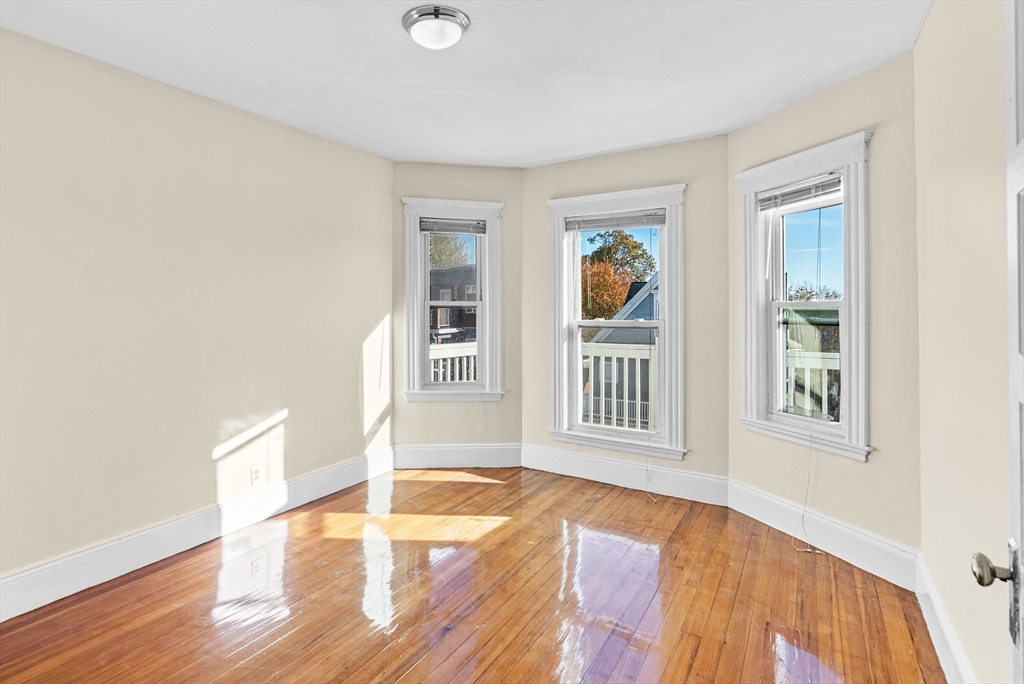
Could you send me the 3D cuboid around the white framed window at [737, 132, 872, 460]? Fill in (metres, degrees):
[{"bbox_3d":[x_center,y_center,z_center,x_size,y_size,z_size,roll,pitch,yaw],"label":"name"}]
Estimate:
[{"bbox_3d":[1.750,-0.245,2.801,0.140,1.758,0.764,-1,2,-24],"label":"white framed window"}]

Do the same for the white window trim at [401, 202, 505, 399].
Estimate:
[{"bbox_3d":[-0.510,-0.350,3.976,0.851,1.739,0.140,0,2,-6],"label":"white window trim"}]

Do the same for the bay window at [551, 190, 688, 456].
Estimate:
[{"bbox_3d":[0.806,-0.150,3.655,1.072,2.030,0.140,1,2,28],"label":"bay window"}]

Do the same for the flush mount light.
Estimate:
[{"bbox_3d":[-0.337,-1.364,2.043,0.300,0.125,0.300,0,2,0],"label":"flush mount light"}]

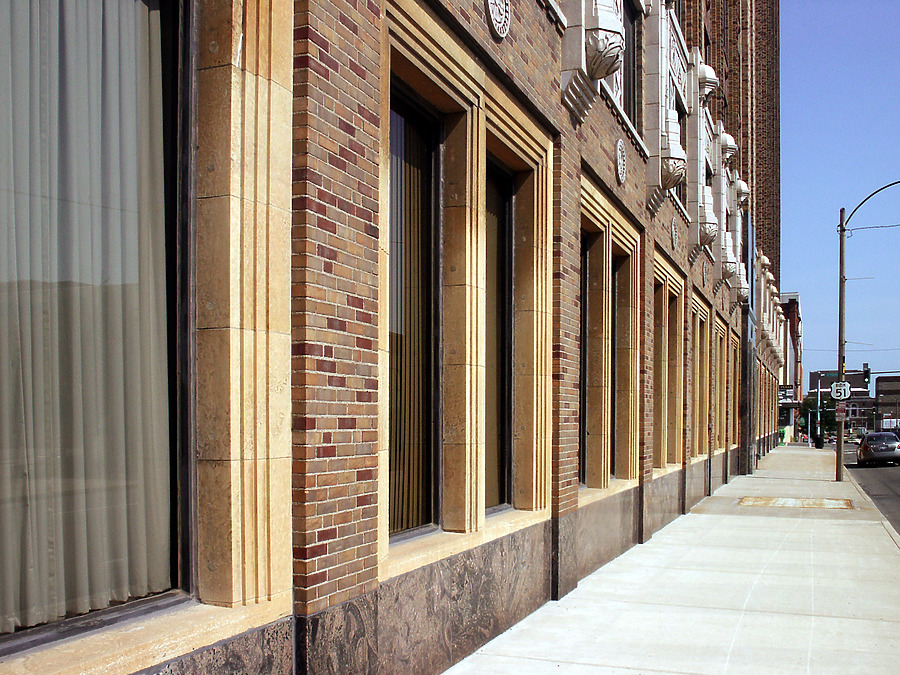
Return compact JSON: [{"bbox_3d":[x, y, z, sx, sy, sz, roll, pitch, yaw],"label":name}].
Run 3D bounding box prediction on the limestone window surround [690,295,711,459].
[{"bbox_3d":[5.365,0.863,20.083,0.300,3.530,3.700,-2,-5,22],"label":"limestone window surround"}]

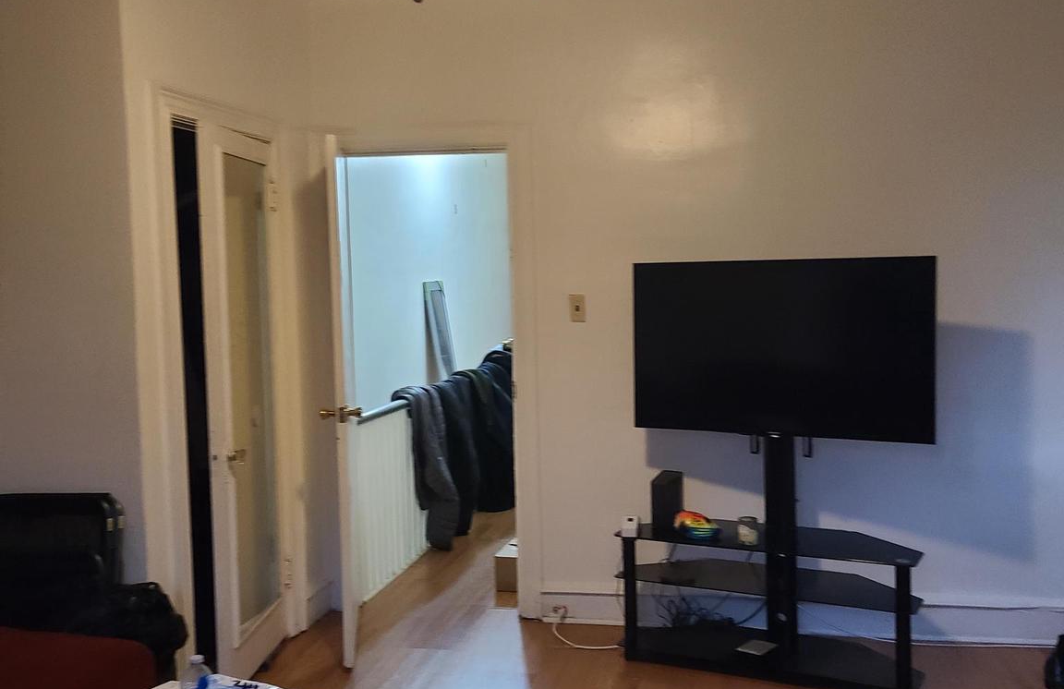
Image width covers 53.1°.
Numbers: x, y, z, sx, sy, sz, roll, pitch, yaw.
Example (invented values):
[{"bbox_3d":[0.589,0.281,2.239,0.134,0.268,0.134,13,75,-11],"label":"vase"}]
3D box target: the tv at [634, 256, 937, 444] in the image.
[{"bbox_3d":[0.915,0.012,3.970,1.118,0.648,0.060,1,5,27],"label":"tv"}]

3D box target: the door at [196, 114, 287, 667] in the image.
[{"bbox_3d":[-1.058,0.246,3.903,0.040,1.980,0.710,-1,4,6],"label":"door"}]

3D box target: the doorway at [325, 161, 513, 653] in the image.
[{"bbox_3d":[-0.426,0.178,4.633,0.720,2.000,0.130,0,4,12],"label":"doorway"}]

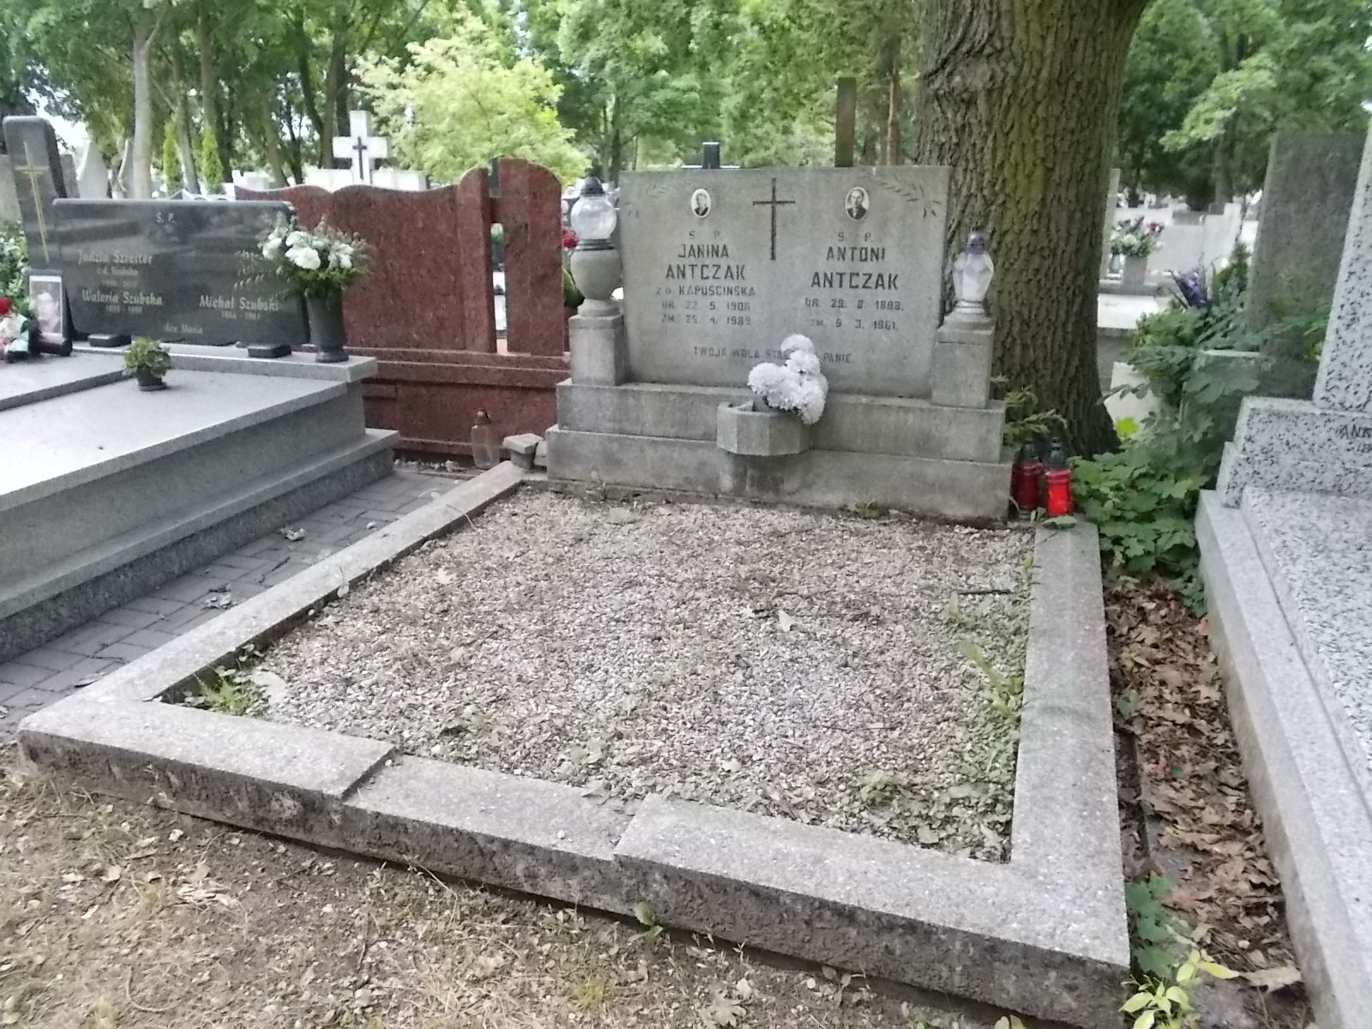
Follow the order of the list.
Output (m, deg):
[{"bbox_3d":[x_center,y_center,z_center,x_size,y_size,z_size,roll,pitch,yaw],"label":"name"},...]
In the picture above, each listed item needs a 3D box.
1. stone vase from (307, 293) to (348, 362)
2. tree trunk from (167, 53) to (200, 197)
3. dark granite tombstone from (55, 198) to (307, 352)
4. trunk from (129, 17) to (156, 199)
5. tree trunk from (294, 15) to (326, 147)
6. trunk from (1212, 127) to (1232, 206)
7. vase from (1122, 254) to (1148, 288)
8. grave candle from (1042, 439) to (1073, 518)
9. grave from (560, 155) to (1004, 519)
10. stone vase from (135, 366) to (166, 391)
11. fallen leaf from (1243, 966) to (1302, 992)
[{"bbox_3d":[-1.606,-0.846,4.622,0.156,0.315,0.156,5,20,19],"label":"stone vase"},{"bbox_3d":[-10.189,-7.865,21.011,0.262,2.947,0.262,5,20,19],"label":"tree trunk"},{"bbox_3d":[-2.449,-1.172,4.990,1.430,0.640,0.080,6,18,20],"label":"dark granite tombstone"},{"bbox_3d":[-8.843,-6.254,16.819,0.300,3.600,0.300,11,20,17],"label":"trunk"},{"bbox_3d":[-7.634,-8.756,21.009,0.240,2.607,0.240,5,20,19],"label":"tree trunk"},{"bbox_3d":[9.390,-5.993,18.003,0.281,1.459,0.281,5,20,19],"label":"trunk"},{"bbox_3d":[3.351,-1.827,7.672,0.167,0.235,0.167,5,20,19],"label":"vase"},{"bbox_3d":[1.310,-0.126,3.618,0.089,0.268,0.089,1,18,20],"label":"grave candle"},{"bbox_3d":[0.310,-0.667,3.936,1.865,1.240,0.400,6,21,19],"label":"grave"},{"bbox_3d":[-2.373,-0.611,4.563,0.125,0.100,0.125,6,21,19],"label":"stone vase"},{"bbox_3d":[1.036,0.815,1.817,0.100,0.030,0.060,6,21,19],"label":"fallen leaf"}]

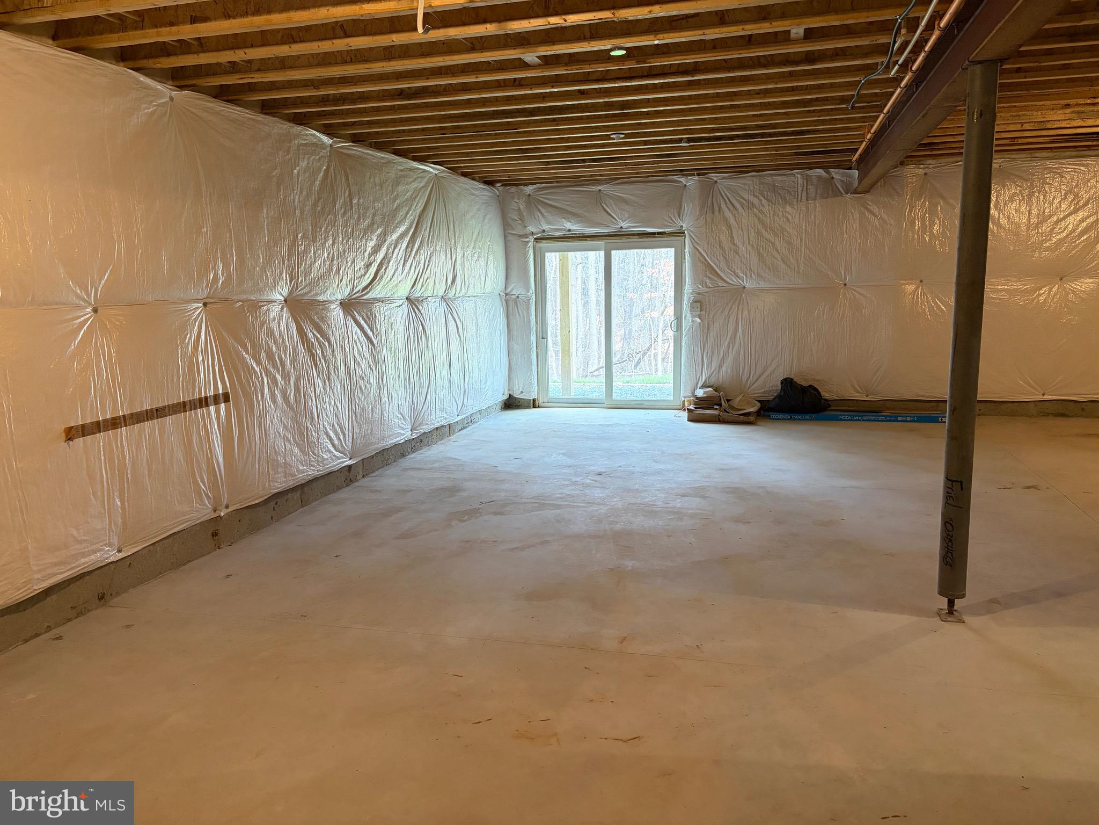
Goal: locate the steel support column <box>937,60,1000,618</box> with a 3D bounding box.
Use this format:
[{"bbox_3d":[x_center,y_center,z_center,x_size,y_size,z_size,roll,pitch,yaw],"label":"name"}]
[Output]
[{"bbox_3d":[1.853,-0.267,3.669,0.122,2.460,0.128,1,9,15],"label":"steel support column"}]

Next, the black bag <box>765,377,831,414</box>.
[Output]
[{"bbox_3d":[2.830,-0.201,9.364,0.690,0.390,0.380,1,9,15],"label":"black bag"}]

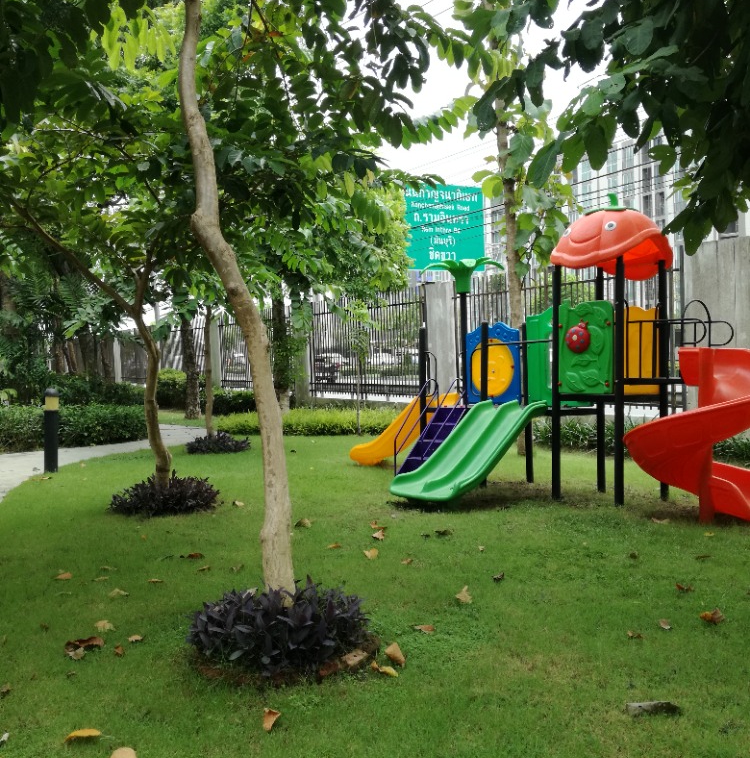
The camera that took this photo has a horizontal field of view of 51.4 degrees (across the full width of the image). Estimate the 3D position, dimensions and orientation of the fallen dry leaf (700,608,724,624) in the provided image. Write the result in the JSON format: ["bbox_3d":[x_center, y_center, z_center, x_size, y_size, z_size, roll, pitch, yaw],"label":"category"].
[{"bbox_3d":[1.904,1.334,4.400,0.135,0.050,0.110,0,0,0],"label":"fallen dry leaf"}]

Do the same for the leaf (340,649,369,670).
[{"bbox_3d":[-0.091,1.247,3.468,0.125,0.045,0.080,-1,1,-32],"label":"leaf"}]

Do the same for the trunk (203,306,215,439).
[{"bbox_3d":[-2.983,-0.063,14.000,0.210,2.500,0.180,0,0,0],"label":"trunk"}]

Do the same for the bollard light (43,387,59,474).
[{"bbox_3d":[-4.181,0.659,10.036,0.180,1.090,0.180,0,1,0],"label":"bollard light"}]

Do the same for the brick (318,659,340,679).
[{"bbox_3d":[-0.205,1.308,3.515,0.110,0.050,0.060,-4,3,-37],"label":"brick"}]

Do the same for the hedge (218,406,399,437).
[{"bbox_3d":[-1.466,1.021,18.300,4.600,0.500,1.500,0,0,0],"label":"hedge"}]

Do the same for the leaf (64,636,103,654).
[{"bbox_3d":[-1.460,1.334,3.920,0.200,0.050,0.120,0,0,0],"label":"leaf"}]

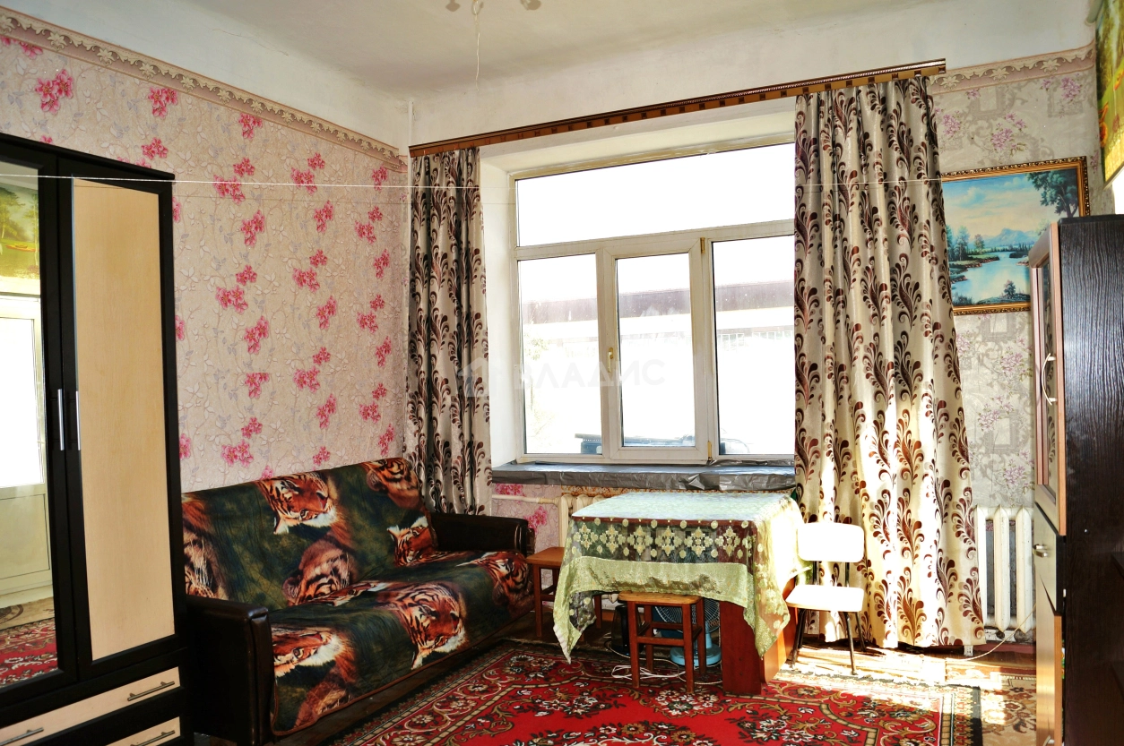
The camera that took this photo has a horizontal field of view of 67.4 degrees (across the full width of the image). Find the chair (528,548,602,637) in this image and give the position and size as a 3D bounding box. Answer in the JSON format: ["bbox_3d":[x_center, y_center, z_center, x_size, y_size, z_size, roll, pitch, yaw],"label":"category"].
[{"bbox_3d":[0.043,1.206,4.591,0.350,0.415,0.340,-2,1,24],"label":"chair"}]

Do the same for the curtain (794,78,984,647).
[{"bbox_3d":[1.558,-0.048,4.113,0.840,2.730,0.180,-2,1,24],"label":"curtain"}]

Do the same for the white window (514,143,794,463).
[{"bbox_3d":[0.554,-0.381,5.113,1.905,1.892,0.110,-2,1,25],"label":"white window"}]

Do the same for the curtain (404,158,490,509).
[{"bbox_3d":[-0.700,0.002,5.121,0.570,2.700,0.160,-2,1,25],"label":"curtain"}]

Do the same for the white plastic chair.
[{"bbox_3d":[1.268,1.063,3.999,0.340,0.630,0.430,-2,1,24],"label":"white plastic chair"}]

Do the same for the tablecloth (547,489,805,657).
[{"bbox_3d":[0.606,0.968,4.114,1.040,0.640,0.840,-2,1,24],"label":"tablecloth"}]

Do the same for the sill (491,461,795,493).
[{"bbox_3d":[0.491,0.584,4.858,1.880,0.085,0.400,-2,1,24],"label":"sill"}]

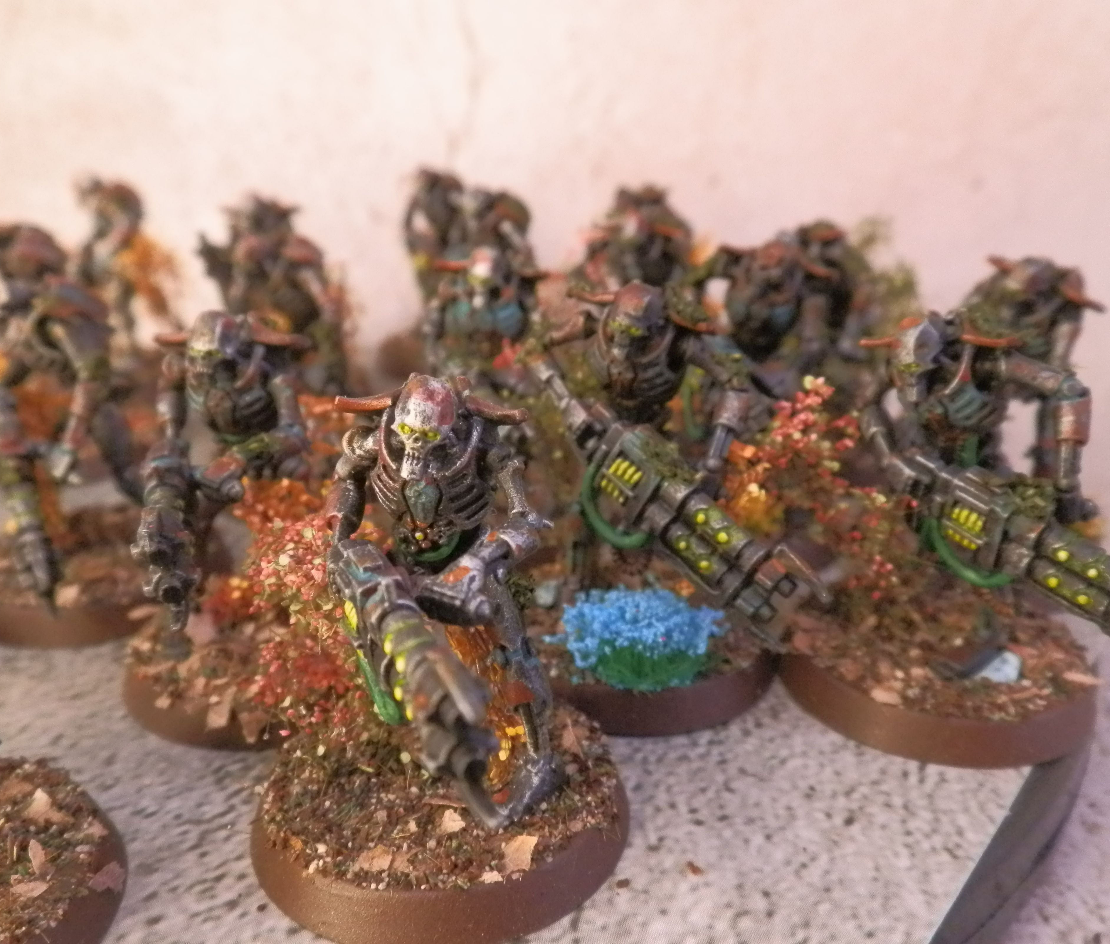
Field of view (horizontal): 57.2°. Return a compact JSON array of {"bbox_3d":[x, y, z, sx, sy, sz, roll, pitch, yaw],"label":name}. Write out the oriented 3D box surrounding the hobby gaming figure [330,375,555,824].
[{"bbox_3d":[-0.008,0.010,0.075,0.018,0.036,0.023,-2,22,-3],"label":"hobby gaming figure"}]

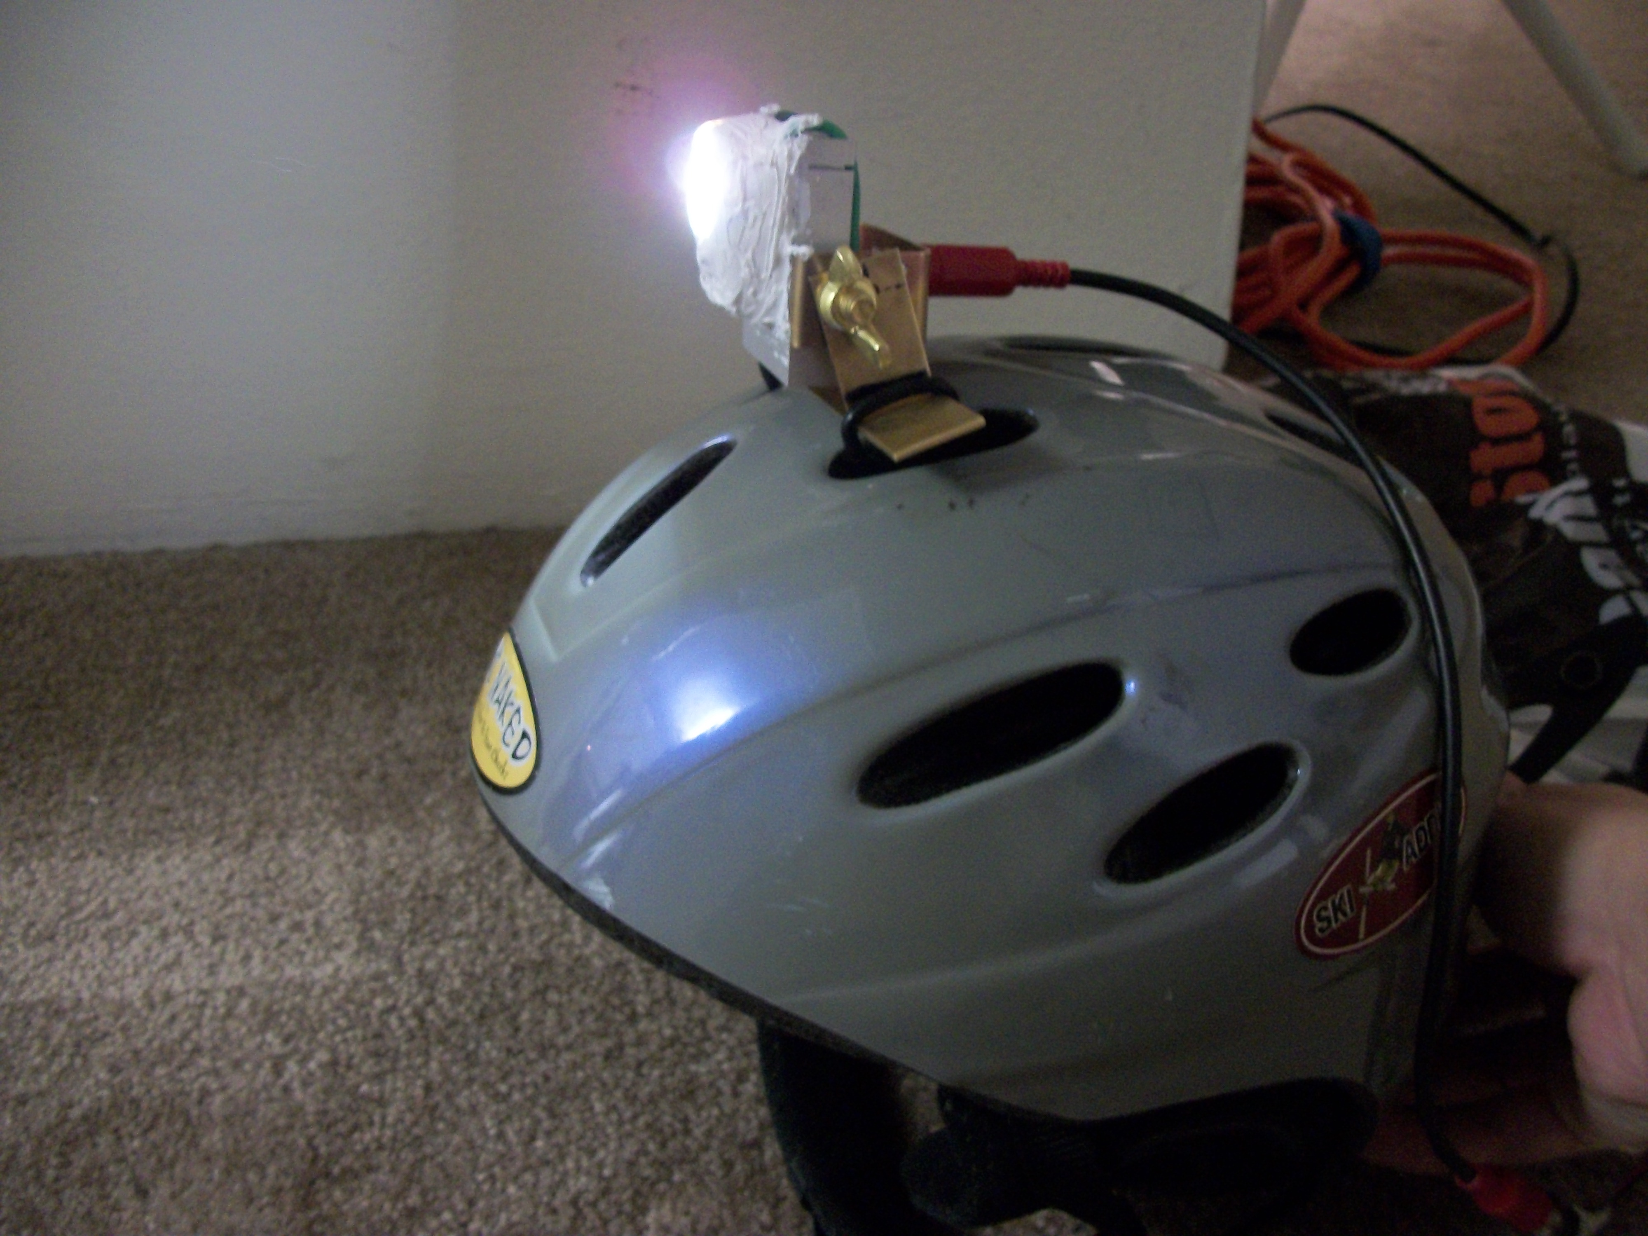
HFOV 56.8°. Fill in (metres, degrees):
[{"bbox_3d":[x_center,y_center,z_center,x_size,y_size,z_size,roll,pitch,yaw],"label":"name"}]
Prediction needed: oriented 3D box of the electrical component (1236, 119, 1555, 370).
[{"bbox_3d":[0.296,-0.235,0.934,0.250,0.065,0.300,-3,35,0],"label":"electrical component"}]

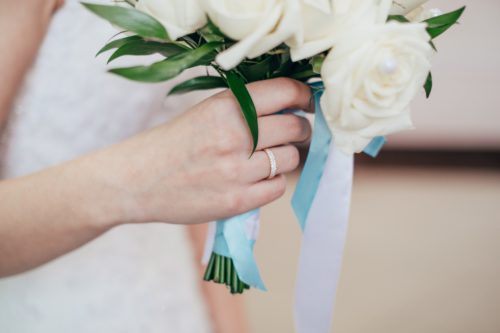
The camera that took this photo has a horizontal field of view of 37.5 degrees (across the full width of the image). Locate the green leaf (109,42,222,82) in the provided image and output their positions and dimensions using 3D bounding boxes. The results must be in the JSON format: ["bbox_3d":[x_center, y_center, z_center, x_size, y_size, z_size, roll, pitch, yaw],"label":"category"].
[{"bbox_3d":[-0.052,-0.064,0.475,0.080,0.015,0.018,-14,0,-15],"label":"green leaf"}]

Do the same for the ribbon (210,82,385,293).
[{"bbox_3d":[0.032,0.014,0.490,0.113,0.138,0.055,0,7,0],"label":"ribbon"}]

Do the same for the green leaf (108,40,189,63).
[{"bbox_3d":[-0.067,-0.078,0.487,0.056,0.013,0.020,-6,0,-10],"label":"green leaf"}]

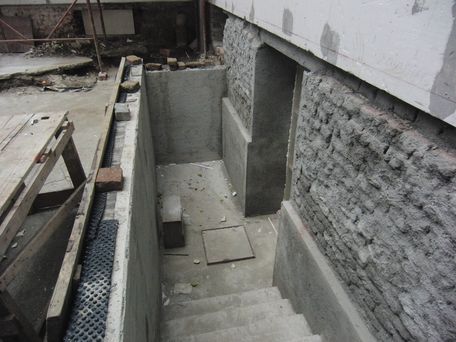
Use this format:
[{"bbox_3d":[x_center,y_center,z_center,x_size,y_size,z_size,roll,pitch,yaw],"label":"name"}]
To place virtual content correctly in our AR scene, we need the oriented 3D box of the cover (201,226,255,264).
[{"bbox_3d":[-0.007,0.847,3.726,0.530,0.030,0.535,-6,32,-11],"label":"cover"}]

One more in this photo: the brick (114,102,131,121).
[{"bbox_3d":[-0.827,-0.468,2.508,0.102,0.068,0.185,-8,33,-14],"label":"brick"}]

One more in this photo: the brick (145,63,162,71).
[{"bbox_3d":[-1.061,-1.487,4.538,0.220,0.065,0.110,-6,33,-12],"label":"brick"}]

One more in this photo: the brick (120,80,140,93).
[{"bbox_3d":[-0.944,-0.817,3.069,0.185,0.065,0.140,-4,32,-7],"label":"brick"}]

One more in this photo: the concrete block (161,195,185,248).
[{"bbox_3d":[-0.705,0.639,4.023,0.228,0.399,0.522,-5,30,-11],"label":"concrete block"}]

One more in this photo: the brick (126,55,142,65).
[{"bbox_3d":[-1.218,-1.449,4.130,0.185,0.065,0.150,-1,32,-4],"label":"brick"}]

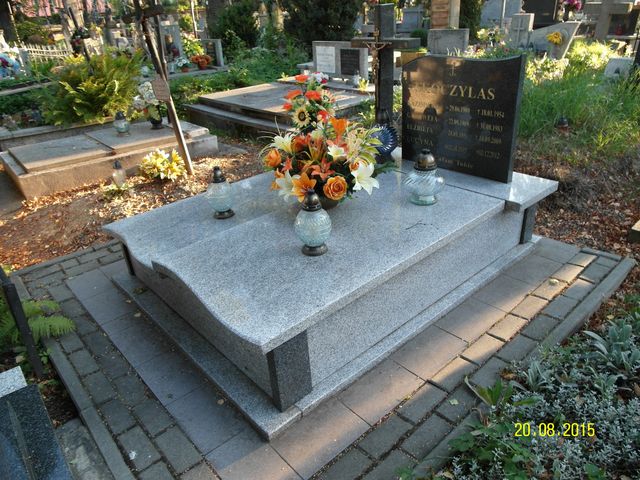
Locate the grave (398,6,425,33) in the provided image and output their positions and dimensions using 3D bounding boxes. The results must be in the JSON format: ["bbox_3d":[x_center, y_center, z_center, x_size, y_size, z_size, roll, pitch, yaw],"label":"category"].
[{"bbox_3d":[3.465,-8.254,16.800,0.220,1.100,0.950,-25,33,-35],"label":"grave"}]

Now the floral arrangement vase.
[{"bbox_3d":[0.046,-0.544,2.400,0.600,0.600,0.500,-3,27,2],"label":"floral arrangement vase"}]

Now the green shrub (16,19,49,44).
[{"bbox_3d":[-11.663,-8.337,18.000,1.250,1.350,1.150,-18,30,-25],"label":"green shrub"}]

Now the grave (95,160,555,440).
[{"bbox_3d":[0.067,-0.047,2.468,1.960,0.410,1.510,-25,34,-35],"label":"grave"}]

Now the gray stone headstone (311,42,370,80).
[{"bbox_3d":[0.302,-2.599,6.430,0.110,0.500,1.060,-25,34,-35],"label":"gray stone headstone"}]

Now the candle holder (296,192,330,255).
[{"bbox_3d":[-0.026,-0.077,1.863,0.148,0.275,0.148,-4,27,-1],"label":"candle holder"}]

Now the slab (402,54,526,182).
[{"bbox_3d":[0.800,-0.733,2.610,0.065,0.665,0.745,-25,33,-35],"label":"slab"}]

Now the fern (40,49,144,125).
[{"bbox_3d":[-3.103,-2.035,6.000,1.220,0.980,1.050,-16,29,-22],"label":"fern"}]

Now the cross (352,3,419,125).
[{"bbox_3d":[0.771,-2.016,5.205,0.240,1.335,0.820,-25,34,-35],"label":"cross"}]

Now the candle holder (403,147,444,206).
[{"bbox_3d":[0.530,-0.321,2.232,0.200,0.269,0.200,-3,27,2],"label":"candle holder"}]

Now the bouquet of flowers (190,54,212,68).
[{"bbox_3d":[-2.991,-4.493,11.200,0.490,0.370,0.460,-10,27,-11],"label":"bouquet of flowers"}]

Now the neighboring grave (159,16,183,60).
[{"bbox_3d":[-3.744,-4.804,11.116,0.520,1.140,0.160,-25,33,-35],"label":"neighboring grave"}]

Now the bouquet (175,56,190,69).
[{"bbox_3d":[-3.130,-4.030,10.100,0.360,0.310,0.360,-25,34,-35],"label":"bouquet"}]

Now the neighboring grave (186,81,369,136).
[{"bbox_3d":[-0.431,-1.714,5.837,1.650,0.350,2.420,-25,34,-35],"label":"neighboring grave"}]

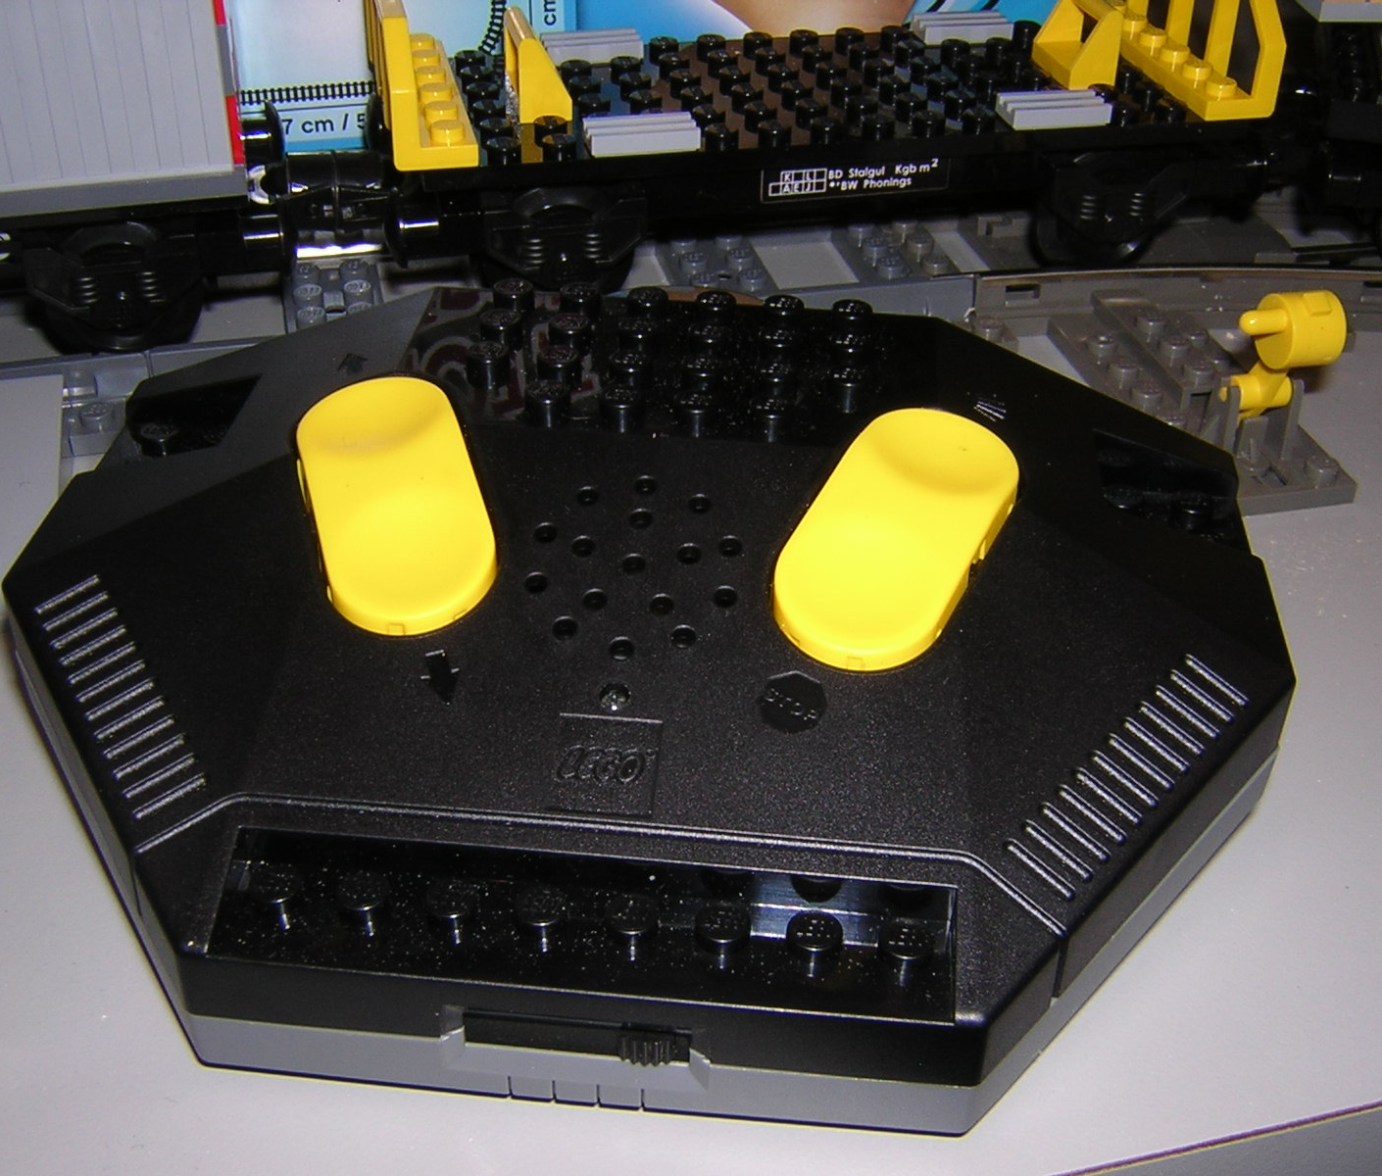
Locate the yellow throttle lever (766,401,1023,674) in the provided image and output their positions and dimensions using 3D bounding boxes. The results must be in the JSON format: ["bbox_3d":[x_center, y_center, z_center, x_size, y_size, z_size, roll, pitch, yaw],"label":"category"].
[{"bbox_3d":[0.021,-0.005,0.165,0.017,0.006,0.035,24,54,16],"label":"yellow throttle lever"}]

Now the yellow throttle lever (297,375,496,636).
[{"bbox_3d":[-0.030,-0.009,0.168,0.017,0.006,0.035,-16,52,-9],"label":"yellow throttle lever"}]

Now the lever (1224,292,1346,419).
[{"bbox_3d":[0.078,-0.031,0.224,0.015,0.023,0.010,-7,59,-11],"label":"lever"}]

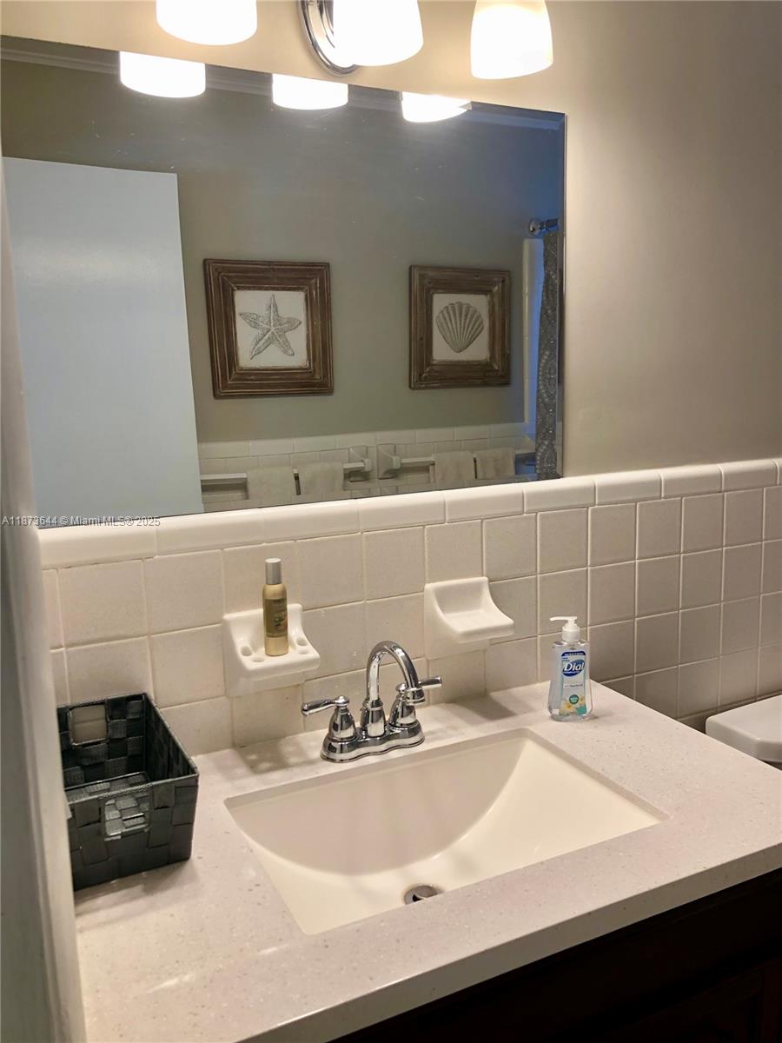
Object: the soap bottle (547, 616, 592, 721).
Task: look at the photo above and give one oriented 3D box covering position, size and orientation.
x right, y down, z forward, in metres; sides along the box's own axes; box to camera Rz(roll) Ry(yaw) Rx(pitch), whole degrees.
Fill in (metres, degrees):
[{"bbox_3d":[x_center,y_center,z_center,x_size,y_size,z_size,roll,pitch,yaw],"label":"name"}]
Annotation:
[{"bbox_3d":[0.285,0.229,1.336,0.070,0.162,0.046,-2,10,-3],"label":"soap bottle"}]

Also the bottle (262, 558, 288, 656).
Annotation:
[{"bbox_3d":[-0.167,0.123,1.219,0.036,0.141,0.036,-6,11,-25],"label":"bottle"}]

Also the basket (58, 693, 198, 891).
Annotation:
[{"bbox_3d":[-0.348,0.323,1.042,0.157,0.108,0.282,-7,11,-27],"label":"basket"}]

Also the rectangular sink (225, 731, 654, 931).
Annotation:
[{"bbox_3d":[0.065,0.440,1.078,0.478,0.158,0.316,-6,11,-25],"label":"rectangular sink"}]

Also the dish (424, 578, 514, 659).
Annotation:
[{"bbox_3d":[0.129,0.163,1.353,0.117,0.123,0.094,-6,11,-25],"label":"dish"}]

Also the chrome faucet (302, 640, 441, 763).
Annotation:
[{"bbox_3d":[0.003,0.255,1.175,0.225,0.180,0.190,-6,11,-25],"label":"chrome faucet"}]

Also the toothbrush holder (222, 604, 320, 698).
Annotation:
[{"bbox_3d":[-0.167,0.197,1.216,0.118,0.123,0.092,-6,11,-25],"label":"toothbrush holder"}]

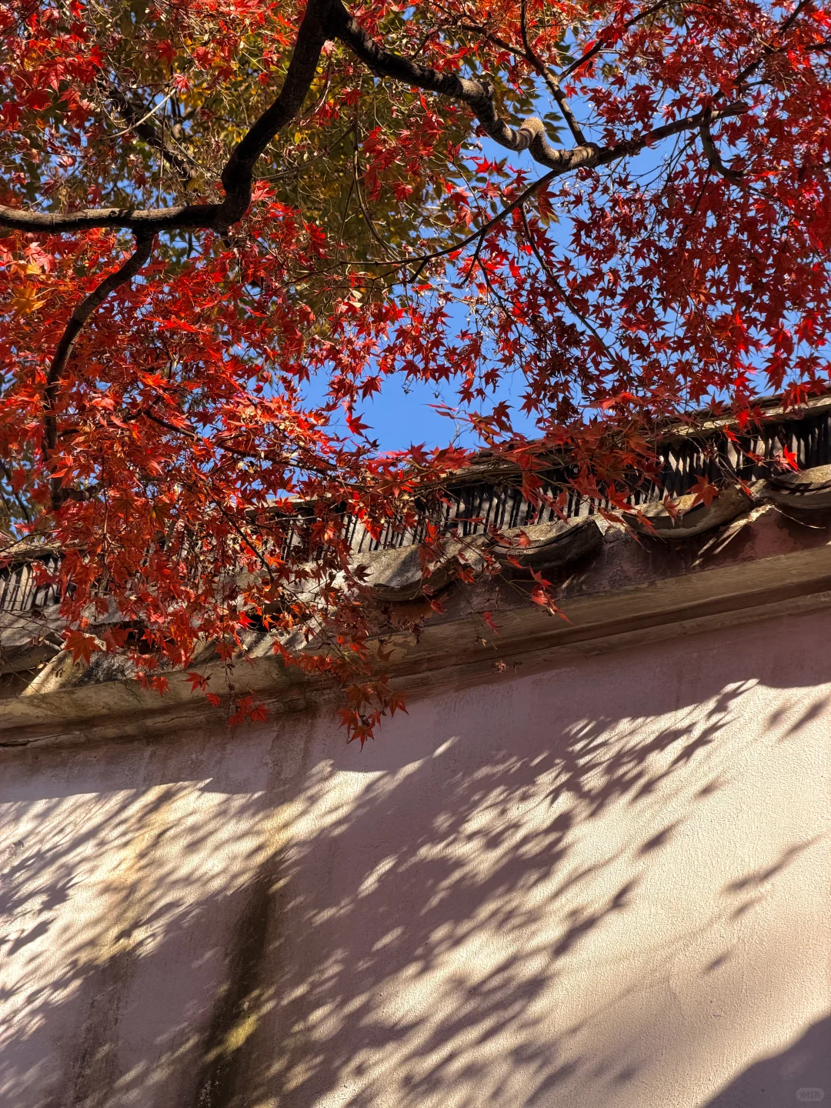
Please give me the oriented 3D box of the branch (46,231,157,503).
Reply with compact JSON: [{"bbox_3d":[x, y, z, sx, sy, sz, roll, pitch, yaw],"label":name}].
[{"bbox_3d":[-0.529,-0.300,5.200,0.145,0.475,0.120,12,-22,-3],"label":"branch"}]

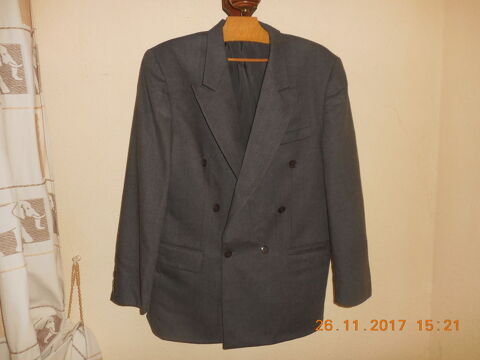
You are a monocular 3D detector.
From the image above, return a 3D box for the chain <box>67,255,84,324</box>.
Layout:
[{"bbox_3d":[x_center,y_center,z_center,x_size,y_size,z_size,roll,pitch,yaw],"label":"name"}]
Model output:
[{"bbox_3d":[-0.460,0.306,0.970,0.050,0.195,0.020,0,5,-3],"label":"chain"}]

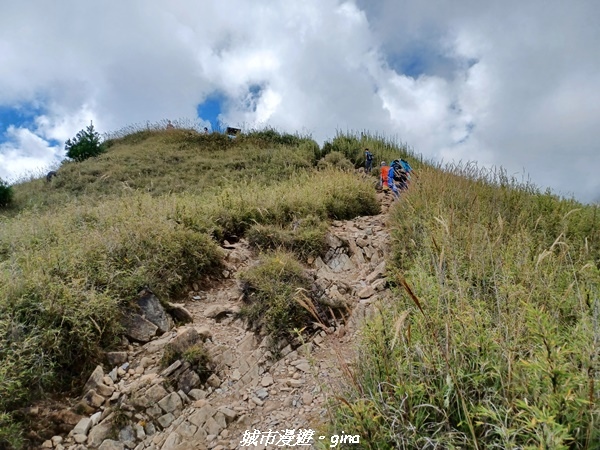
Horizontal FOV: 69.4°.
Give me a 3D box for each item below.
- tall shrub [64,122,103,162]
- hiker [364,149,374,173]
[{"bbox_3d":[-12.653,-4.826,25.500,2.200,2.400,2.100,3,-8,-25],"label":"tall shrub"},{"bbox_3d":[4.591,-4.190,28.500,0.550,1.680,0.480,5,-9,-36],"label":"hiker"}]

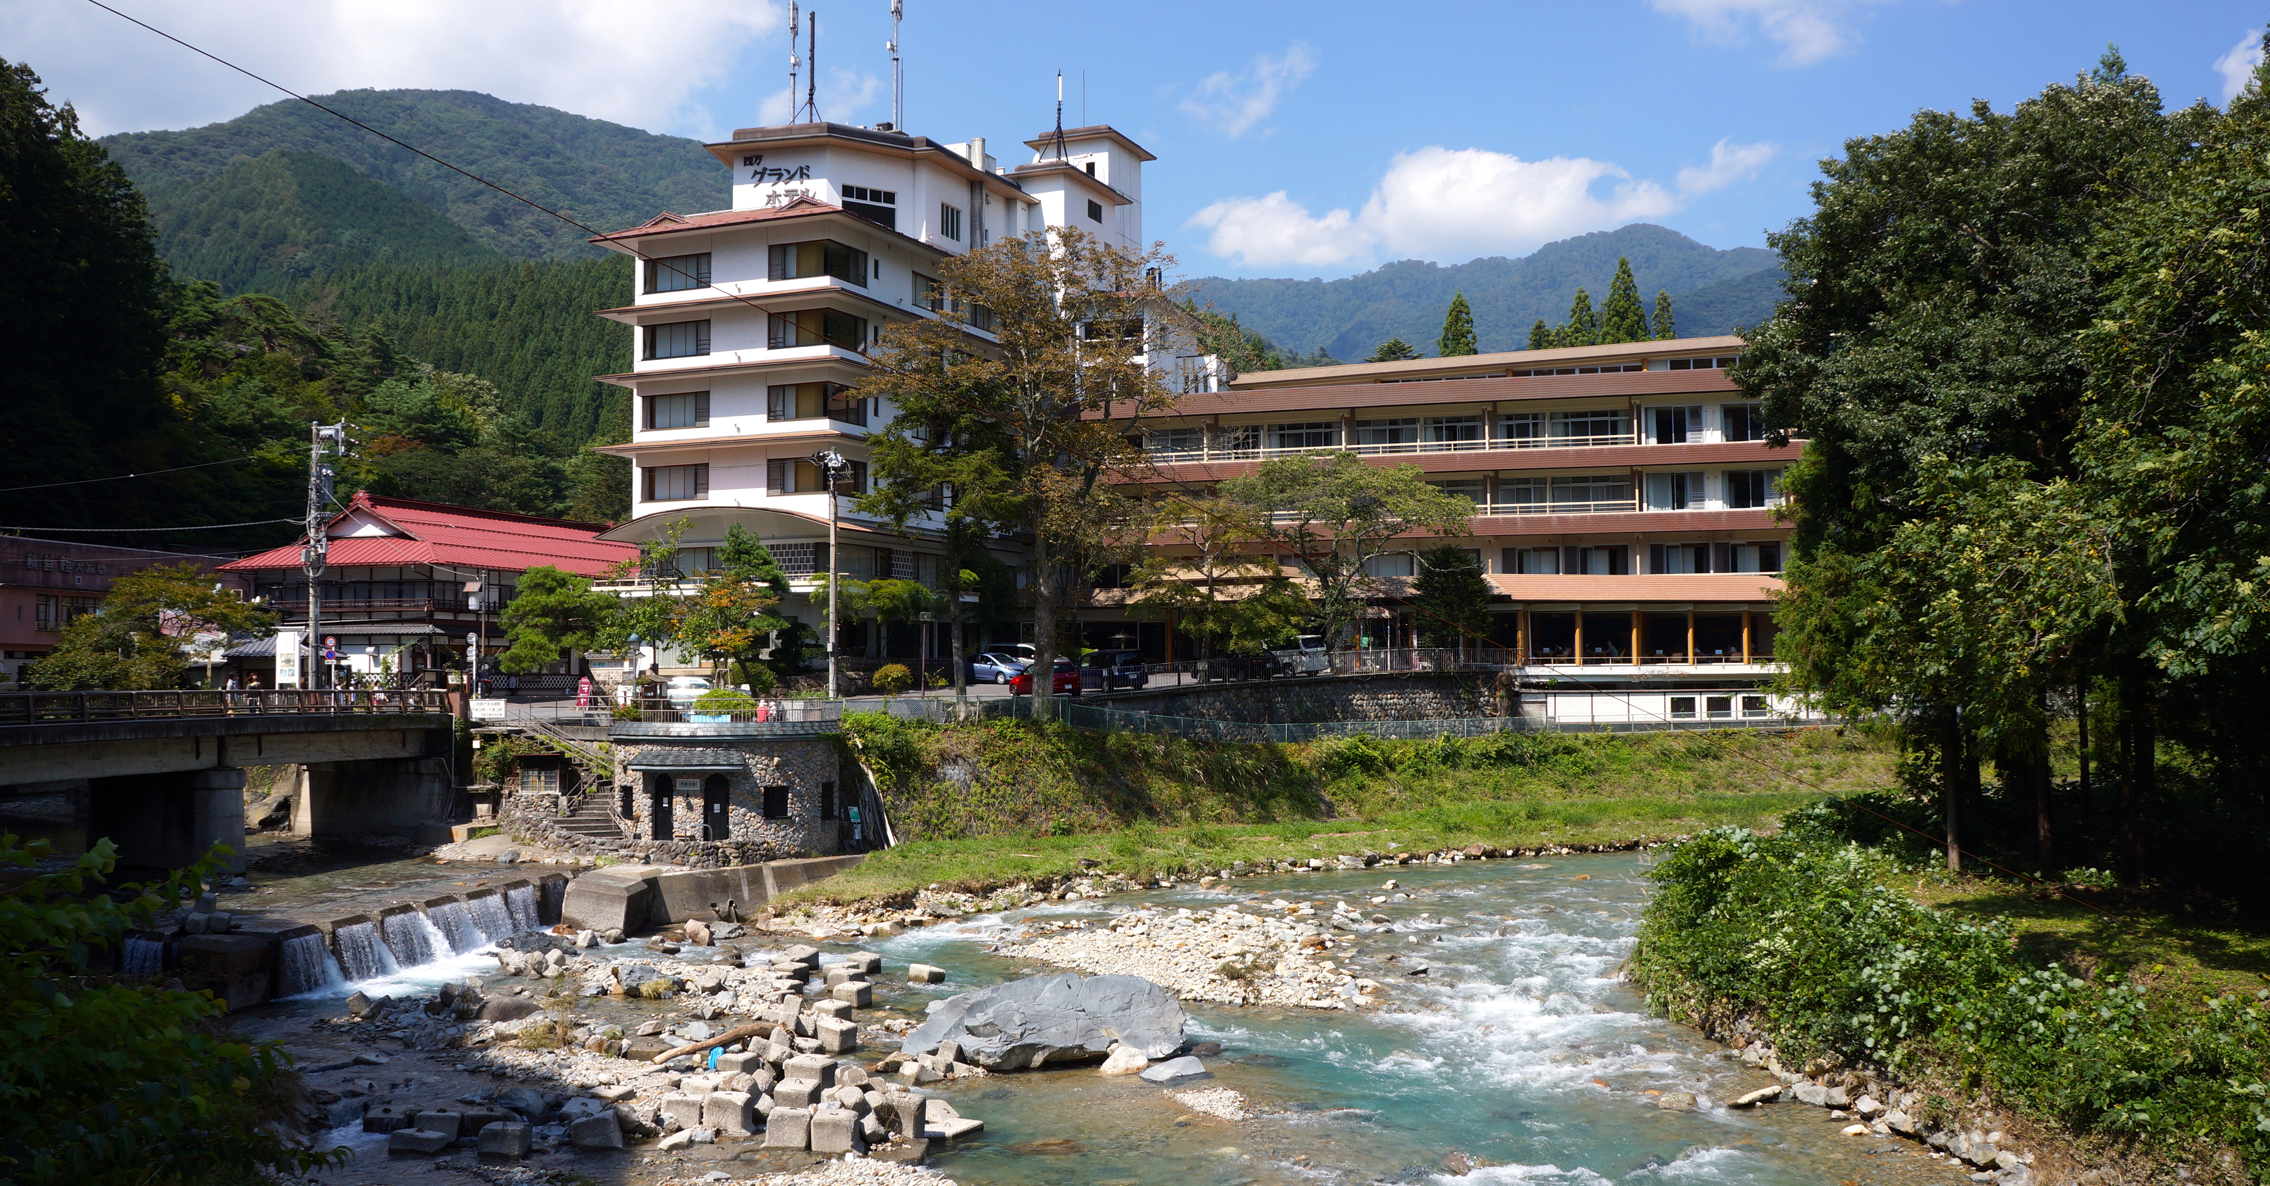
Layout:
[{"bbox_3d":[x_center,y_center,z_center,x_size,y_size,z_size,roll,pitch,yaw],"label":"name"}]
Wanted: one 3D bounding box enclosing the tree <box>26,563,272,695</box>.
[{"bbox_3d":[-43.164,2.092,83.002,9.600,6.687,8.000,1,-3,-27],"label":"tree"}]

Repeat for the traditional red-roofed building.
[{"bbox_3d":[-36.511,0.601,108.211,13.801,10.838,27.207,-1,-3,19],"label":"traditional red-roofed building"}]

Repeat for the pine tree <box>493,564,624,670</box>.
[{"bbox_3d":[-25.642,1.828,84.013,5.400,6.189,5.000,1,-3,-17],"label":"pine tree"}]

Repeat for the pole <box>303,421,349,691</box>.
[{"bbox_3d":[-33.455,-1.064,78.147,1.900,12.158,1.100,1,-3,-23],"label":"pole"}]

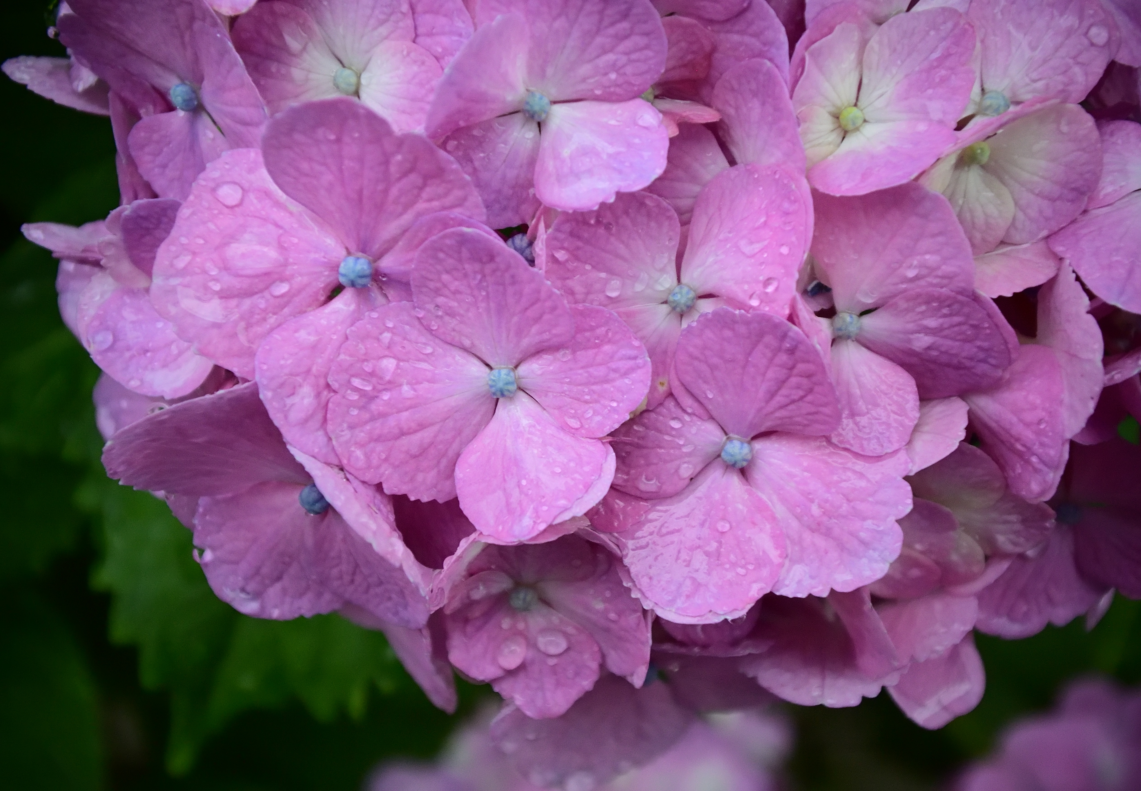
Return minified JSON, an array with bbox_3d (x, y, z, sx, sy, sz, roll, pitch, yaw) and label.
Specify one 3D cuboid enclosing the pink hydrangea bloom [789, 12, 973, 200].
[{"bbox_3d":[0.050,-0.048,0.245,0.030,0.032,0.013,-3,-16,-5],"label":"pink hydrangea bloom"}]

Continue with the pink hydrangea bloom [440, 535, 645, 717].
[{"bbox_3d":[-0.004,0.037,0.248,0.035,0.032,0.016,0,14,0],"label":"pink hydrangea bloom"}]

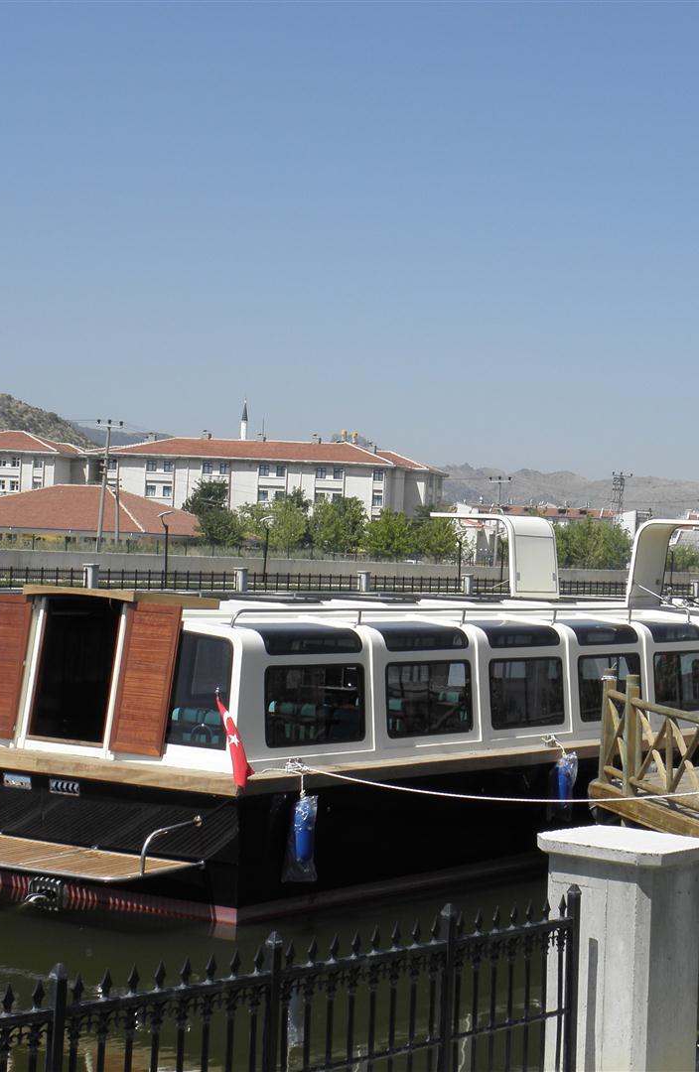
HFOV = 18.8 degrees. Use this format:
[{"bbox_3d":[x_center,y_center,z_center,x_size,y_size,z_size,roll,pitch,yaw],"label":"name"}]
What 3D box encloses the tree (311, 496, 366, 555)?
[{"bbox_3d":[-0.766,-0.605,152.000,4.030,4.433,4.030,2,0,0],"label":"tree"}]

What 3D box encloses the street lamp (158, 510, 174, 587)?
[{"bbox_3d":[-8.200,0.548,94.000,0.720,3.450,0.450,3,0,29],"label":"street lamp"}]

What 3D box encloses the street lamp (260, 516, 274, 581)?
[{"bbox_3d":[-4.827,0.750,123.000,0.800,3.750,0.300,2,-1,30],"label":"street lamp"}]

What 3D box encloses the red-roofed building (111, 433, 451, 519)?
[{"bbox_3d":[-8.700,-4.927,262.000,37.000,15.200,23.000,3,0,14],"label":"red-roofed building"}]

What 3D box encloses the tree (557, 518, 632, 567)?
[{"bbox_3d":[21.816,0.793,187.000,6.545,4.561,6.545,2,0,0],"label":"tree"}]

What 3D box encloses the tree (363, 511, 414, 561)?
[{"bbox_3d":[2.918,0.000,155.000,3.781,3.822,3.781,2,0,0],"label":"tree"}]

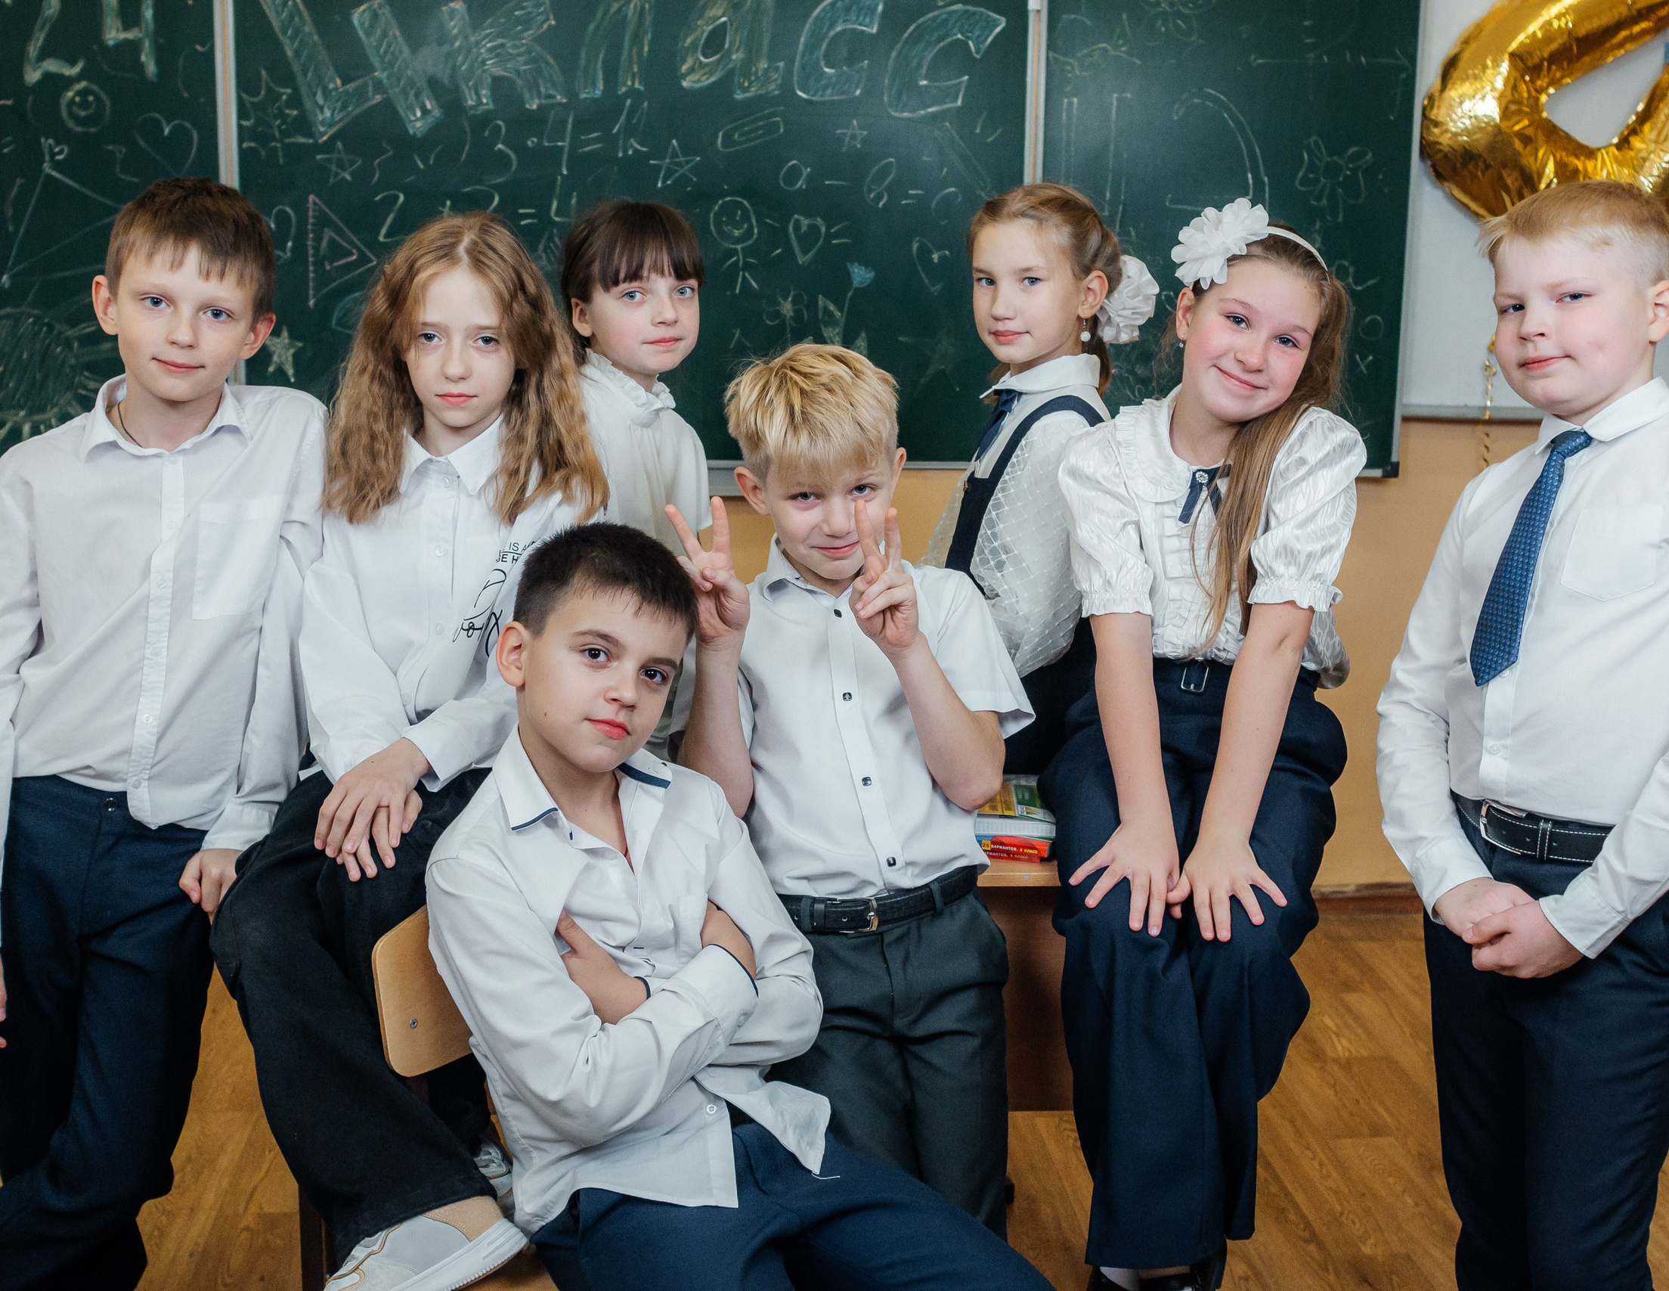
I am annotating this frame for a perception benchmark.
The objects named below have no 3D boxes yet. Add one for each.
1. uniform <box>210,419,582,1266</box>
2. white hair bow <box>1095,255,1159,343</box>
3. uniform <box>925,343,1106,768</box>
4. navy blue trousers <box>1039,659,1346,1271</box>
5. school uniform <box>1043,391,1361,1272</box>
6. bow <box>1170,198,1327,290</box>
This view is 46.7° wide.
[{"bbox_3d":[-0.404,0.165,1.965,0.355,0.800,0.520,1,8,2],"label":"uniform"},{"bbox_3d":[0.350,-0.417,2.340,0.075,0.110,0.095,-6,11,-39],"label":"white hair bow"},{"bbox_3d":[0.227,-0.049,2.327,0.260,0.600,0.300,-6,10,-38],"label":"uniform"},{"bbox_3d":[0.367,0.330,2.059,0.330,0.580,0.490,2,9,13],"label":"navy blue trousers"},{"bbox_3d":[0.376,0.180,2.047,0.340,0.880,0.500,2,9,13],"label":"school uniform"},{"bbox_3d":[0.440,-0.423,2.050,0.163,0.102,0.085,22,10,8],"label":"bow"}]

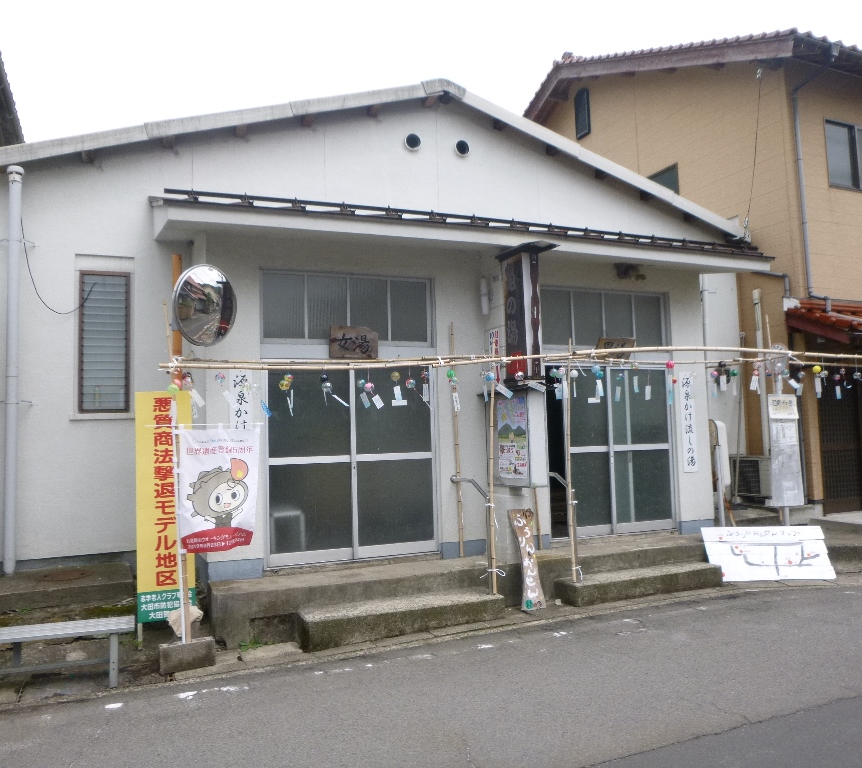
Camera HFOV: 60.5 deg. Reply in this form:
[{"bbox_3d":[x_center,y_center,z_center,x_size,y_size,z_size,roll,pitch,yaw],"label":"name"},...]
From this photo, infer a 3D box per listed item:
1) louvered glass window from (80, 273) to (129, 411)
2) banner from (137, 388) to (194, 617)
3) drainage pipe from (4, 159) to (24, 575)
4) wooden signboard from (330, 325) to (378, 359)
[{"bbox_3d":[-3.078,-0.397,6.978,0.440,1.320,0.080,0,-4,-21],"label":"louvered glass window"},{"bbox_3d":[-2.060,0.954,5.738,0.424,1.777,0.030,0,-4,-21],"label":"banner"},{"bbox_3d":[-3.869,-0.161,6.835,0.120,3.796,0.120,0,-4,-21],"label":"drainage pipe"},{"bbox_3d":[-0.712,-0.383,6.847,0.460,0.290,0.030,0,-4,-21],"label":"wooden signboard"}]

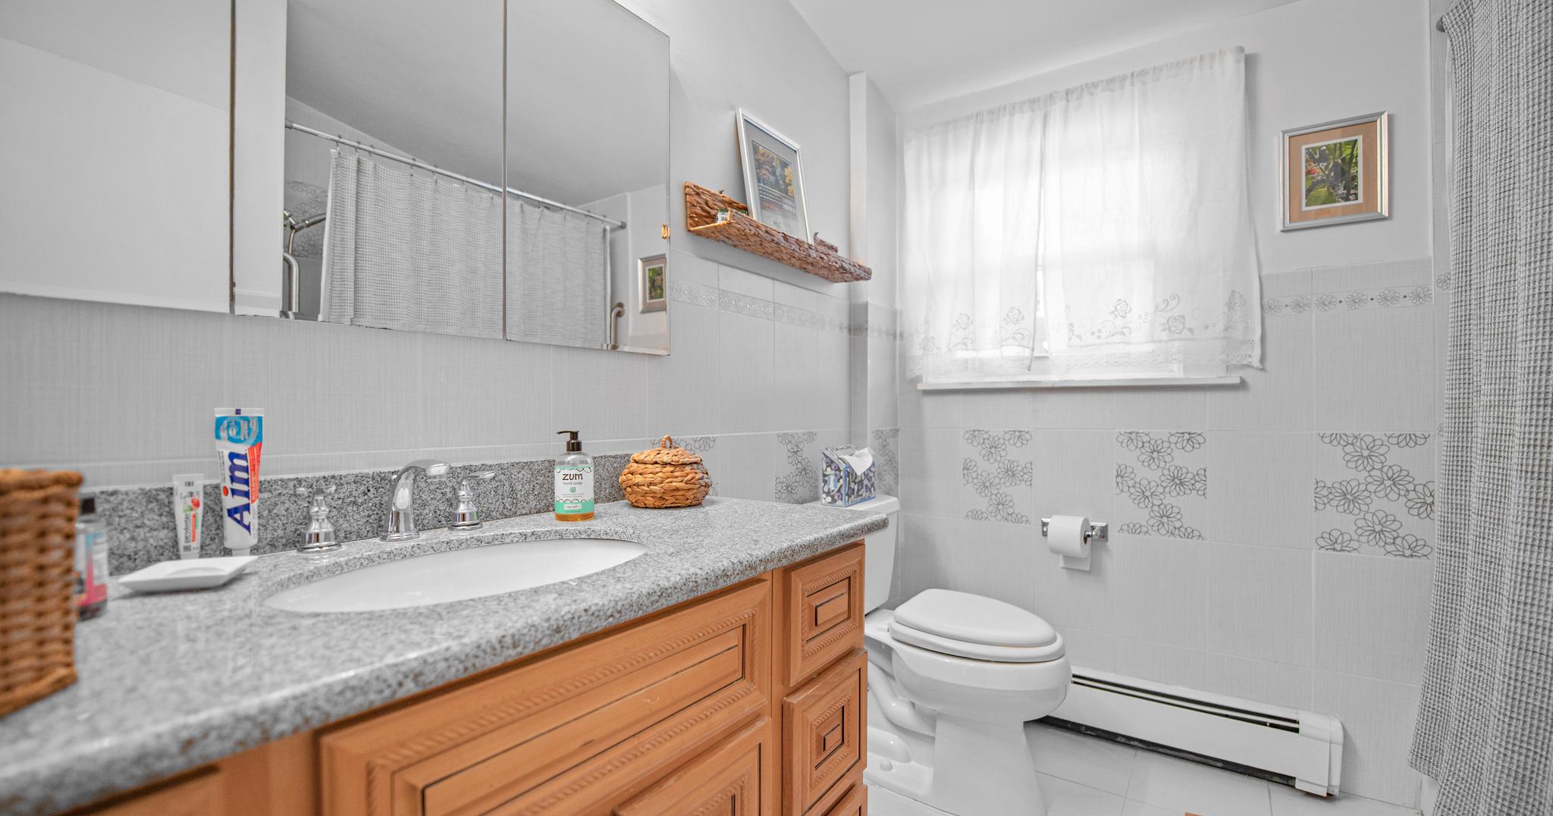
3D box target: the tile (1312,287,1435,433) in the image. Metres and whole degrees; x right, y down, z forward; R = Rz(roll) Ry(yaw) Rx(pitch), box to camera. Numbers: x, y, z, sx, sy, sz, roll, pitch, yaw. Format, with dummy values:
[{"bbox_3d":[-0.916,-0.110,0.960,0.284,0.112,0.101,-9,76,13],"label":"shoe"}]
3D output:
[{"bbox_3d":[1.655,-0.129,1.683,0.250,0.400,0.010,-1,-1,32],"label":"tile"}]

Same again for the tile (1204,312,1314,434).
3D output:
[{"bbox_3d":[1.444,-0.100,1.815,0.250,0.346,0.010,-1,-1,32],"label":"tile"}]

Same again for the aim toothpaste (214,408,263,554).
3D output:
[{"bbox_3d":[-0.677,0.097,0.761,0.034,0.188,0.049,-1,-1,44],"label":"aim toothpaste"}]

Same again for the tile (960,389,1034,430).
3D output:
[{"bbox_3d":[0.784,0.002,2.139,0.242,0.140,0.010,0,0,32],"label":"tile"}]

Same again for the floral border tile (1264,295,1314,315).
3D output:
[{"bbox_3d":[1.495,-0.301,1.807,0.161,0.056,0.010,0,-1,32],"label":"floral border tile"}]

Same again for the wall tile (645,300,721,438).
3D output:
[{"bbox_3d":[-0.233,-0.095,1.546,0.010,0.346,0.250,-1,-1,36],"label":"wall tile"}]

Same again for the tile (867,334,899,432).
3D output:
[{"bbox_3d":[0.403,-0.098,2.221,0.010,0.340,0.246,0,0,34],"label":"tile"}]

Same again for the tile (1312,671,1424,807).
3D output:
[{"bbox_3d":[1.611,0.903,1.633,0.242,0.332,0.010,0,0,32],"label":"tile"}]

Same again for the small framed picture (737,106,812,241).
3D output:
[{"bbox_3d":[0.006,-0.650,1.802,0.018,0.380,0.302,-11,-7,36],"label":"small framed picture"}]

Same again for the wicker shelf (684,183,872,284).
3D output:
[{"bbox_3d":[0.046,-0.514,1.810,0.138,0.125,0.735,-1,-1,36],"label":"wicker shelf"}]

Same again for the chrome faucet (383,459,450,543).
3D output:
[{"bbox_3d":[-0.502,0.130,0.844,0.160,0.118,0.052,-1,-1,34],"label":"chrome faucet"}]

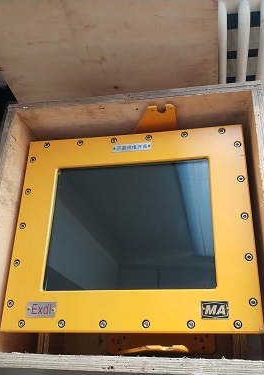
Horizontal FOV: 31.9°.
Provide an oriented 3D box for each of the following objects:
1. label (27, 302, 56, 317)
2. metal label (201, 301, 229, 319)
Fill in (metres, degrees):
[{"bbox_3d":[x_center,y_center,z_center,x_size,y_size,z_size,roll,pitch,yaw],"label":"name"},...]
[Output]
[{"bbox_3d":[-0.179,0.241,0.912,0.060,0.003,0.031,-3,61,10],"label":"label"},{"bbox_3d":[0.152,0.226,0.851,0.050,0.003,0.033,-3,61,10],"label":"metal label"}]

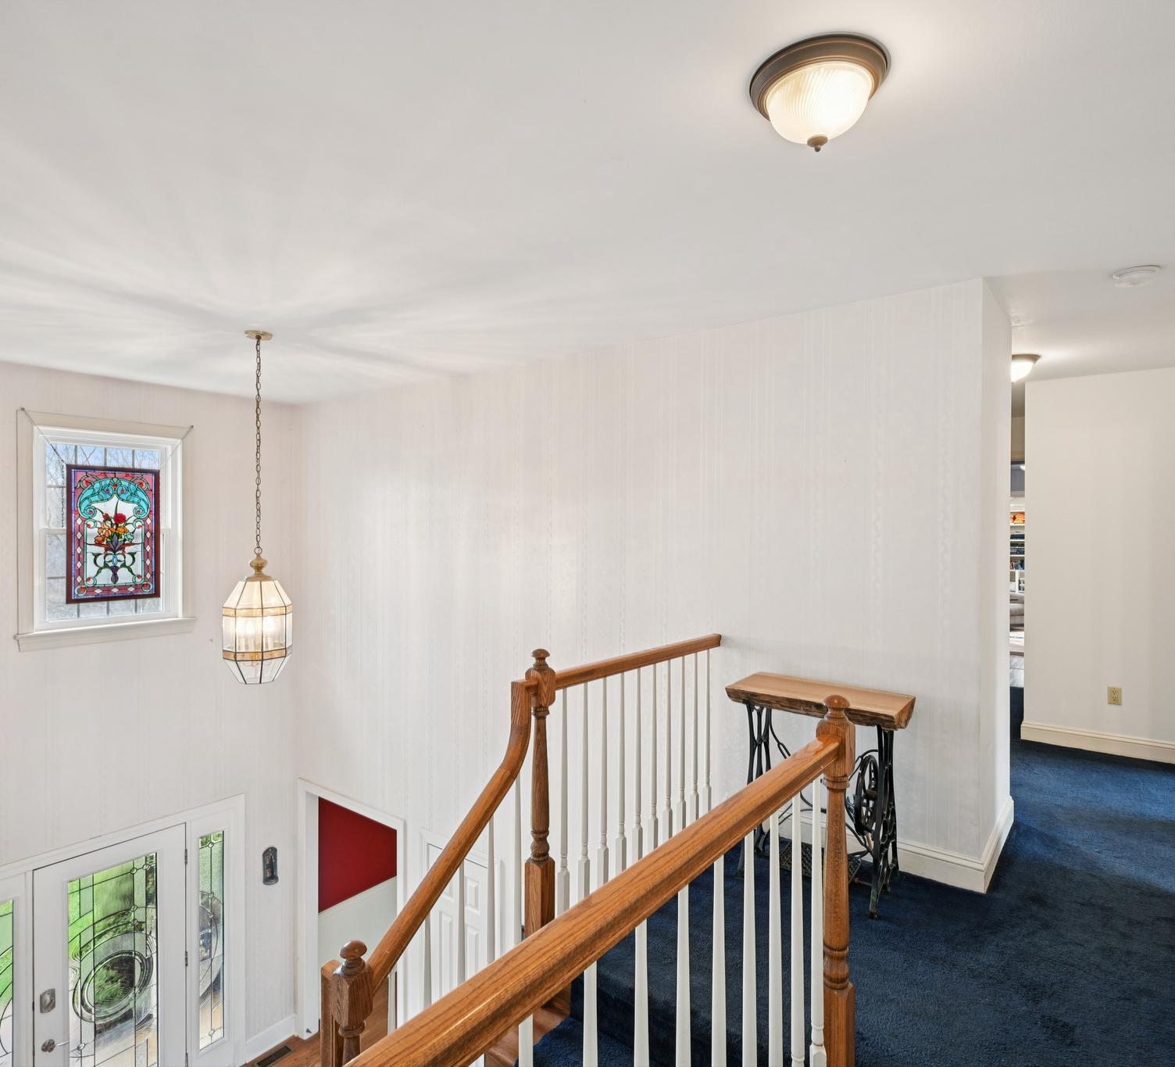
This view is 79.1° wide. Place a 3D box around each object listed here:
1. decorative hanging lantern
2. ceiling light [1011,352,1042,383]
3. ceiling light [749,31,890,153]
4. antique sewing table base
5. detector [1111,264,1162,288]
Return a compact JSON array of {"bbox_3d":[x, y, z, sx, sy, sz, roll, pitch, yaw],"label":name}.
[{"bbox_3d":[-1.699,-0.123,3.671,0.332,1.809,0.332,0,1,37],"label":"decorative hanging lantern"},{"bbox_3d":[2.490,-0.963,4.180,0.293,0.151,0.293,0,1,37],"label":"ceiling light"},{"bbox_3d":[0.500,-0.915,1.551,0.291,0.160,0.291,0,1,0],"label":"ceiling light"},{"bbox_3d":[0.980,1.059,2.994,0.707,0.778,0.424,0,1,37],"label":"antique sewing table base"},{"bbox_3d":[2.137,-0.998,2.768,0.159,0.038,0.159,0,1,37],"label":"detector"}]

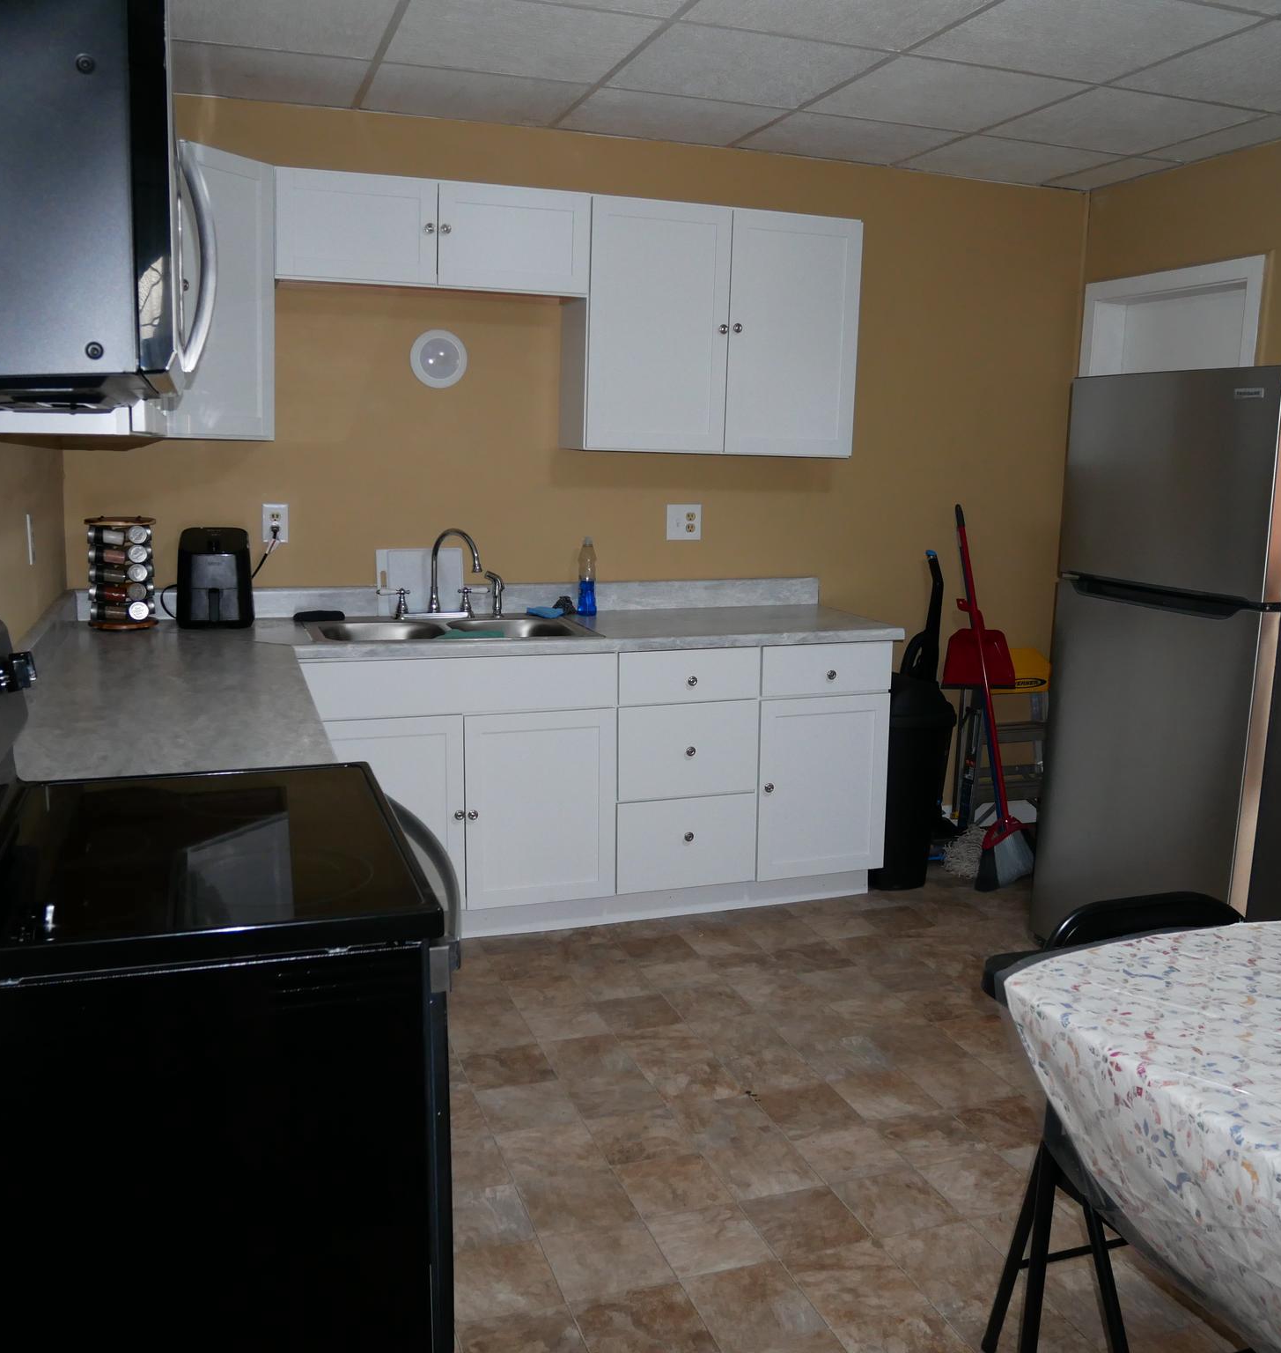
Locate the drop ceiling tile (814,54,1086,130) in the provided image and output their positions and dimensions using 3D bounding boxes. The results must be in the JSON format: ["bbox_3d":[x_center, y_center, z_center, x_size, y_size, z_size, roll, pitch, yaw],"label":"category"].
[{"bbox_3d":[0.857,-1.654,3.563,0.596,0.020,0.575,-2,11,-19],"label":"drop ceiling tile"}]

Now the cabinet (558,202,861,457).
[{"bbox_3d":[0.225,-1.120,4.126,0.930,0.753,0.319,-2,11,-19],"label":"cabinet"}]

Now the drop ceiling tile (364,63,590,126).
[{"bbox_3d":[-0.488,-1.707,3.666,0.597,0.020,0.474,-2,11,-19],"label":"drop ceiling tile"}]

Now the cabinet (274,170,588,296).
[{"bbox_3d":[-0.638,-1.308,3.776,0.915,0.302,0.322,-2,11,-19],"label":"cabinet"}]

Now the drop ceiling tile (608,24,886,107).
[{"bbox_3d":[0.275,-1.632,3.361,0.594,0.020,0.575,-2,11,-19],"label":"drop ceiling tile"}]

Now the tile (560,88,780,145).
[{"bbox_3d":[0.090,-1.723,3.860,0.607,0.018,0.494,-2,11,-19],"label":"tile"}]

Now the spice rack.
[{"bbox_3d":[-1.518,-0.305,3.665,0.195,0.315,0.195,-6,13,-35],"label":"spice rack"}]

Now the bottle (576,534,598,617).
[{"bbox_3d":[-0.180,-0.334,4.183,0.066,0.272,0.064,2,10,0],"label":"bottle"}]

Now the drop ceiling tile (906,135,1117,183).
[{"bbox_3d":[1.256,-1.763,4.261,0.607,0.018,0.494,-2,11,-19],"label":"drop ceiling tile"}]

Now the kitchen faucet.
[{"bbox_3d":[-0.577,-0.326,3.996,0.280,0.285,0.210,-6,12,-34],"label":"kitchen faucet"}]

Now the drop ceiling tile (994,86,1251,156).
[{"bbox_3d":[1.435,-1.666,3.750,0.609,0.018,0.596,-2,11,-19],"label":"drop ceiling tile"}]

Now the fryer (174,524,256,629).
[{"bbox_3d":[-1.278,-0.301,3.771,0.212,0.294,0.235,-2,11,-19],"label":"fryer"}]

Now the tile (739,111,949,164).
[{"bbox_3d":[0.678,-1.751,4.070,0.596,0.020,0.474,-2,11,-19],"label":"tile"}]

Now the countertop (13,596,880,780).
[{"bbox_3d":[-0.214,-0.019,3.274,2.515,0.042,2.002,-2,11,-19],"label":"countertop"}]

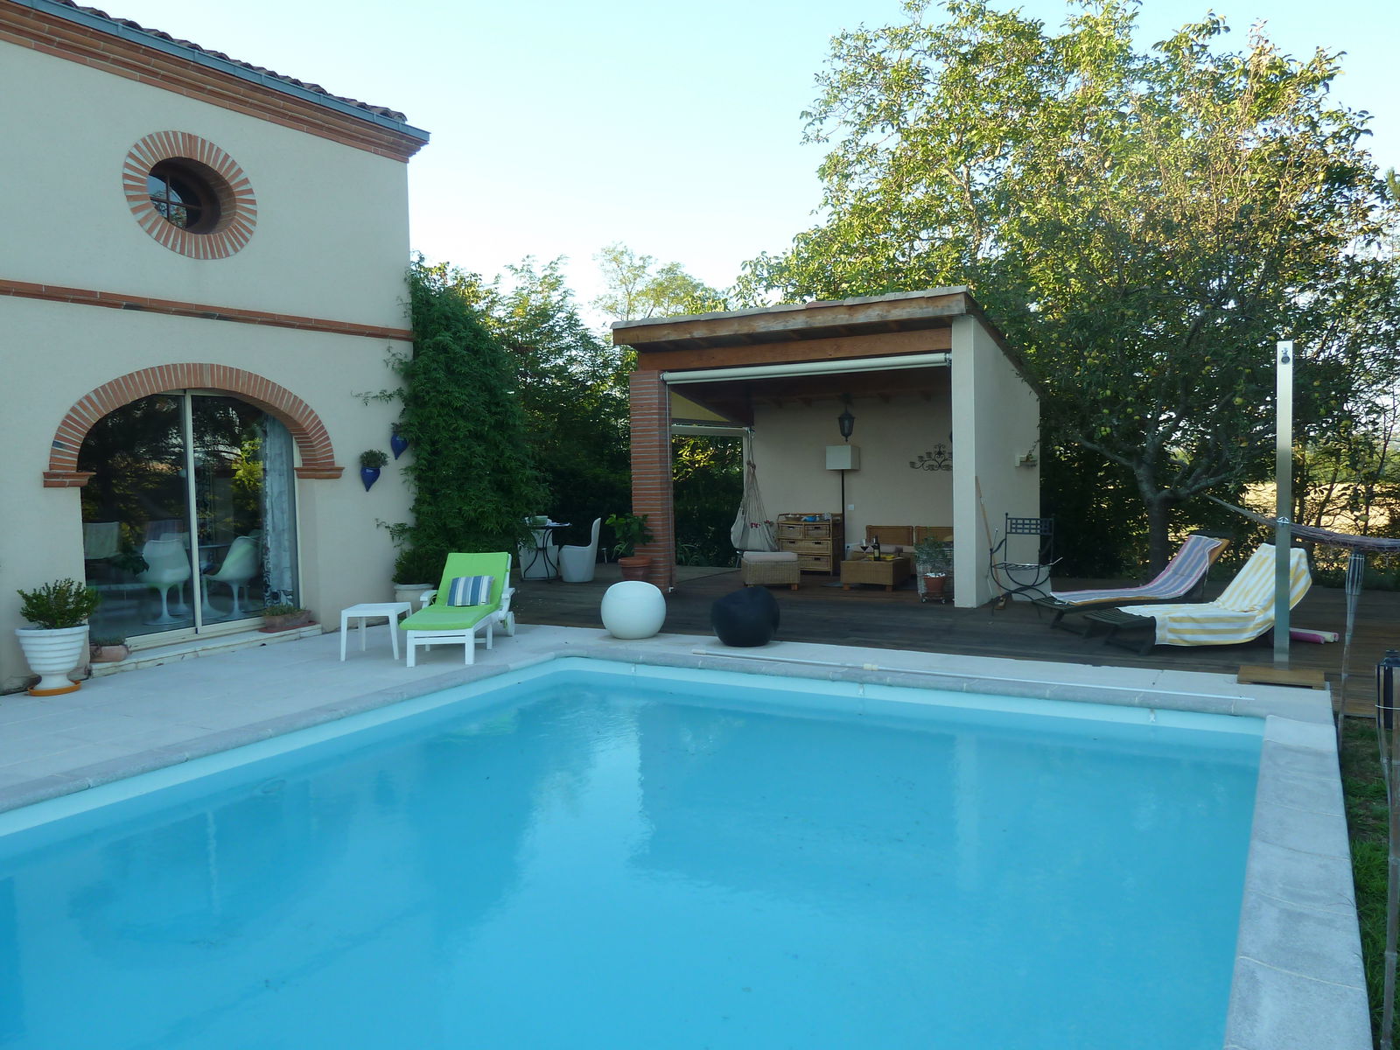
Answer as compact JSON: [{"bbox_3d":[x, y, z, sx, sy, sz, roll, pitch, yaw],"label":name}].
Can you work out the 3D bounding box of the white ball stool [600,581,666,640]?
[{"bbox_3d":[-0.595,0.767,9.110,0.575,0.485,0.575,-2,4,-4],"label":"white ball stool"}]

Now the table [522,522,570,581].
[{"bbox_3d":[-2.110,0.370,13.598,0.700,0.730,0.700,-2,4,0],"label":"table"}]

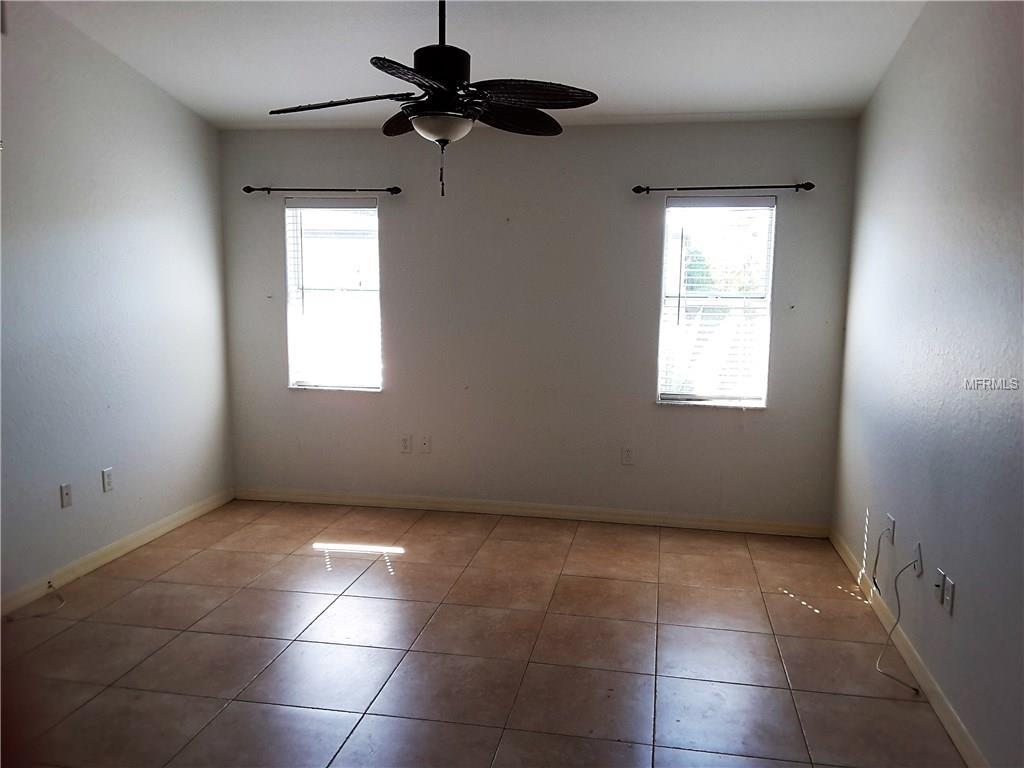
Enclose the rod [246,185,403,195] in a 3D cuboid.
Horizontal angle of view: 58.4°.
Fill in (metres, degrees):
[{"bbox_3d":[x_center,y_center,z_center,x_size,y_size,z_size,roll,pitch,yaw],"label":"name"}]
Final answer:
[{"bbox_3d":[-1.182,-1.196,5.678,1.042,0.053,0.085,2,9,11],"label":"rod"}]

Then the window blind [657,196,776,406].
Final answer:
[{"bbox_3d":[1.206,-0.484,5.406,0.629,1.211,0.060,2,9,11],"label":"window blind"}]

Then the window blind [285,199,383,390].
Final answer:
[{"bbox_3d":[-1.130,-0.565,5.843,0.619,1.210,0.060,2,9,11],"label":"window blind"}]

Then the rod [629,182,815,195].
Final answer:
[{"bbox_3d":[1.200,-1.113,5.233,1.018,0.053,0.085,2,9,11],"label":"rod"}]

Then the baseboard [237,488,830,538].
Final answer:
[{"bbox_3d":[0.022,0.804,5.807,3.806,0.080,0.016,2,9,11],"label":"baseboard"}]

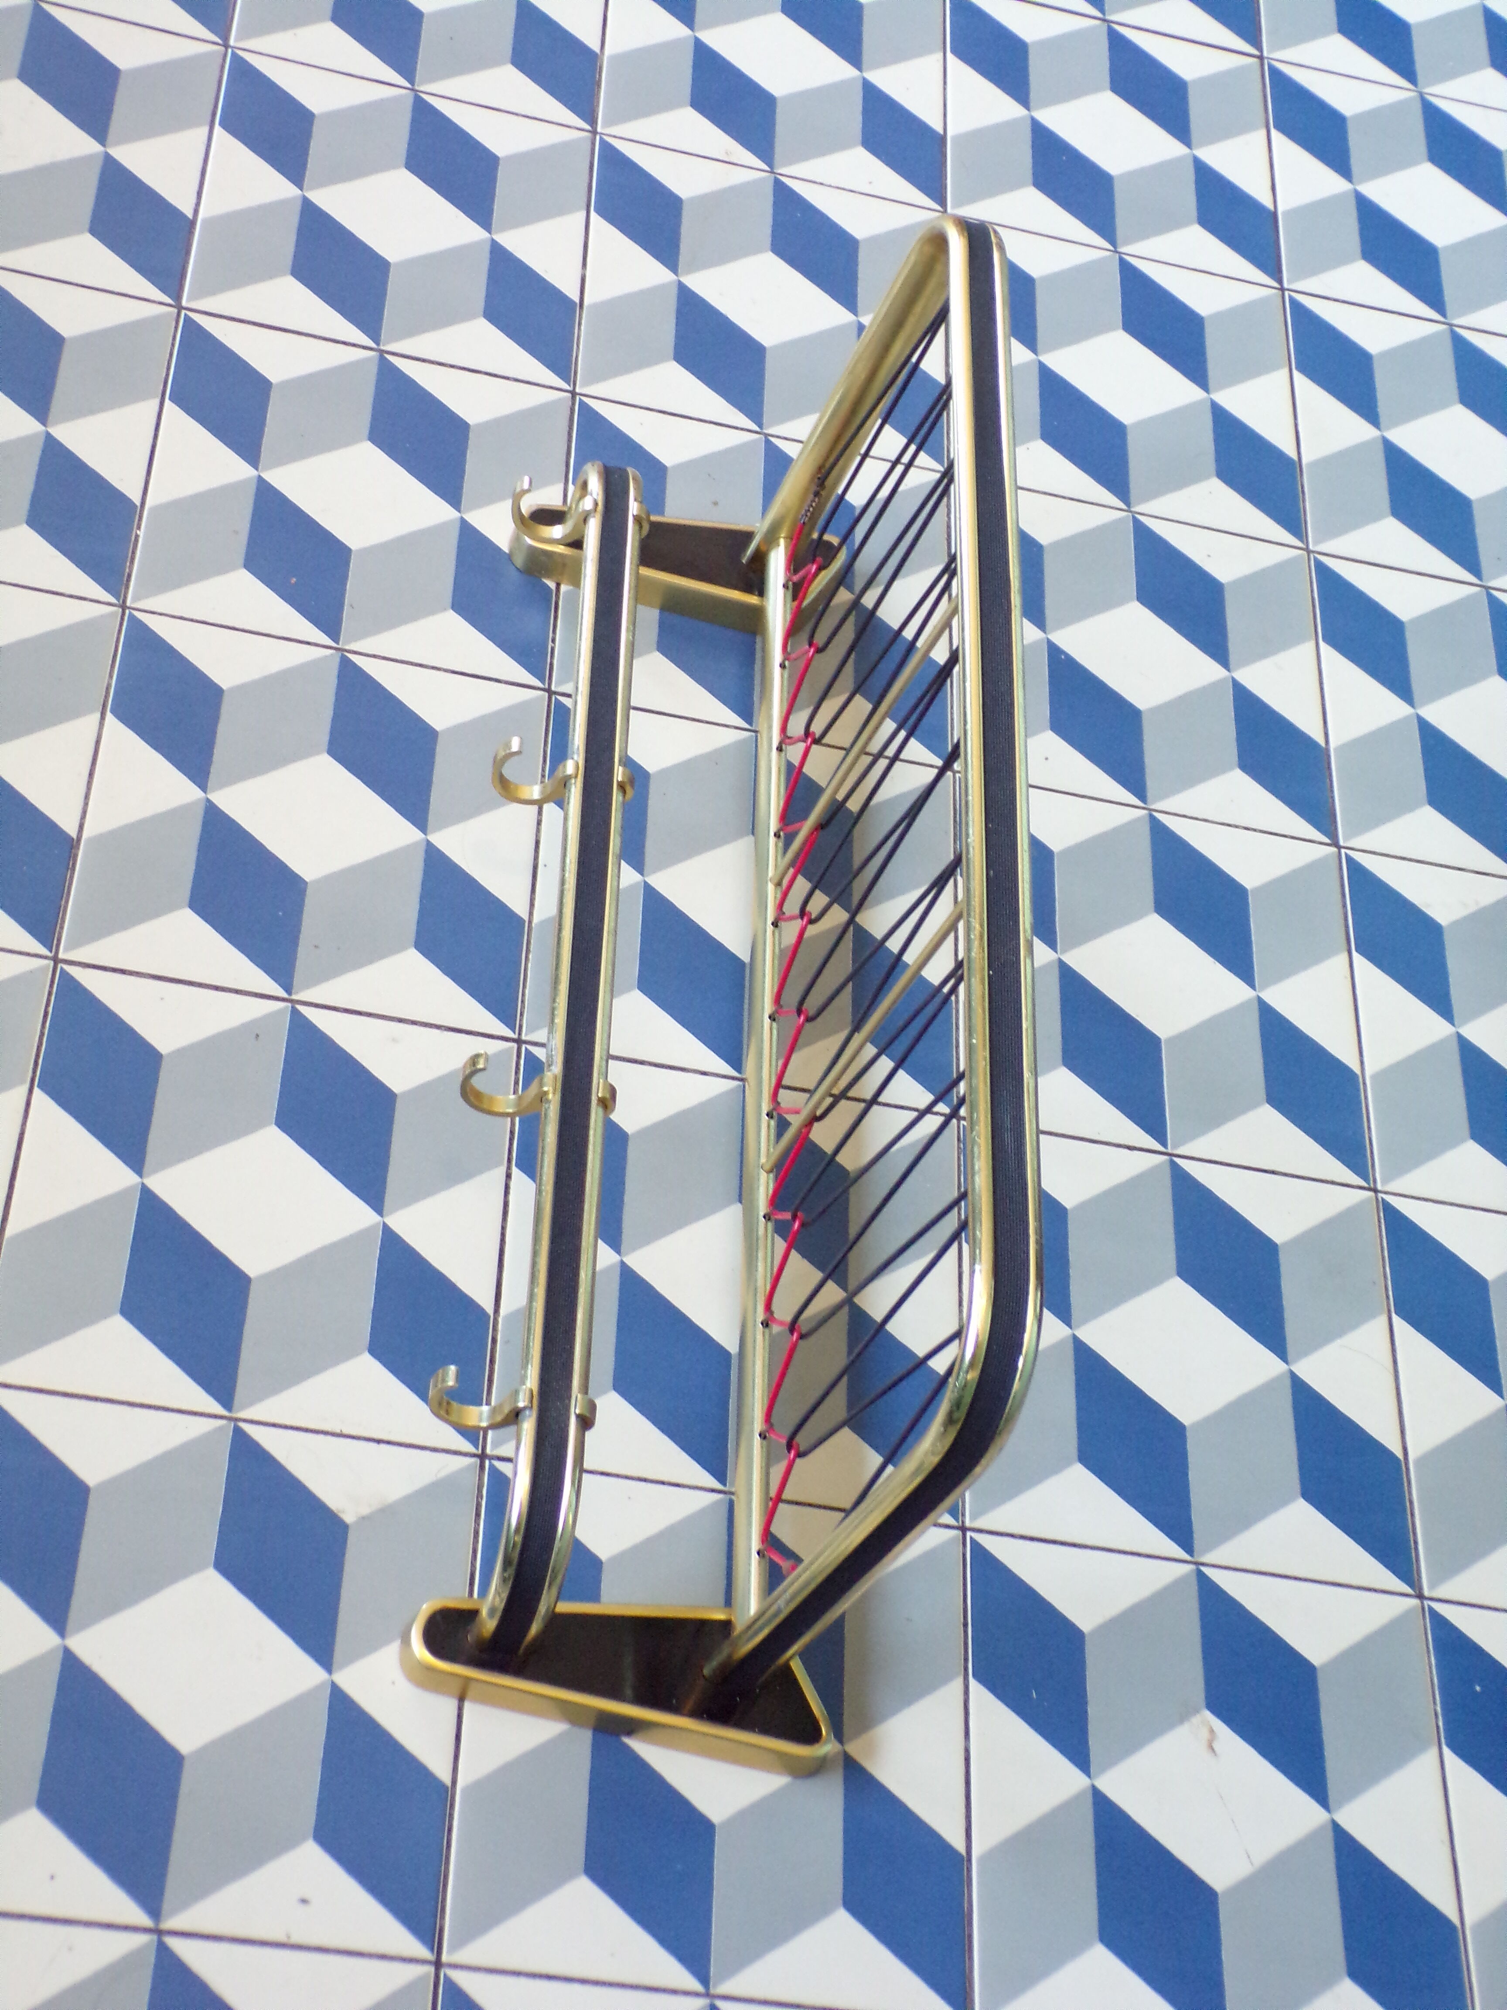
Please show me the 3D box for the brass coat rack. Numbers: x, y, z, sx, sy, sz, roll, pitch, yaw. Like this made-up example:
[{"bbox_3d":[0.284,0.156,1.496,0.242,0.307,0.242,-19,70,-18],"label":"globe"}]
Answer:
[{"bbox_3d":[-0.013,-0.049,1.151,0.186,0.248,0.640,10,55,-11],"label":"brass coat rack"}]

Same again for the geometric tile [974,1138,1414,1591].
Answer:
[{"bbox_3d":[0.185,0.151,1.242,0.200,0.010,0.200,10,55,-11],"label":"geometric tile"}]

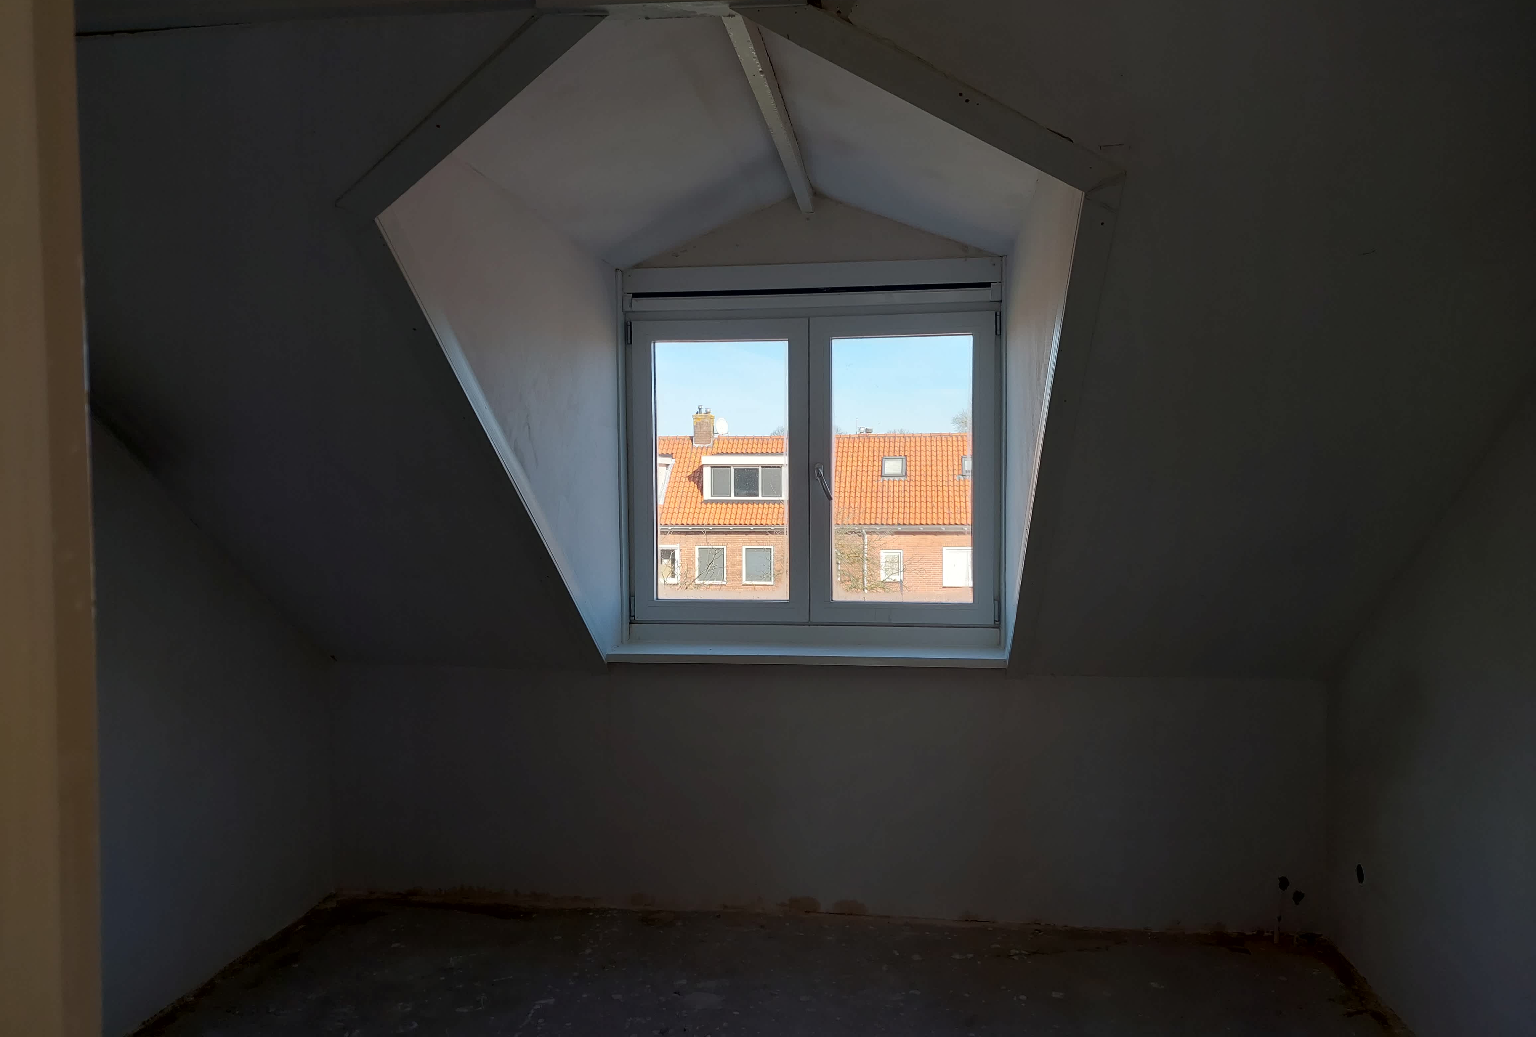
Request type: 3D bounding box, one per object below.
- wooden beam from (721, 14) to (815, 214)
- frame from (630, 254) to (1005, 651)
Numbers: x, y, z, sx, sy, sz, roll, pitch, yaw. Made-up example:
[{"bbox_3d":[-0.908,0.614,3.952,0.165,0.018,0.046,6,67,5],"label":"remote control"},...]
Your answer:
[{"bbox_3d":[0.036,-1.159,3.151,0.046,0.080,1.680,0,2,8],"label":"wooden beam"},{"bbox_3d":[0.161,-0.262,4.028,1.400,1.400,0.120,0,2,8],"label":"frame"}]

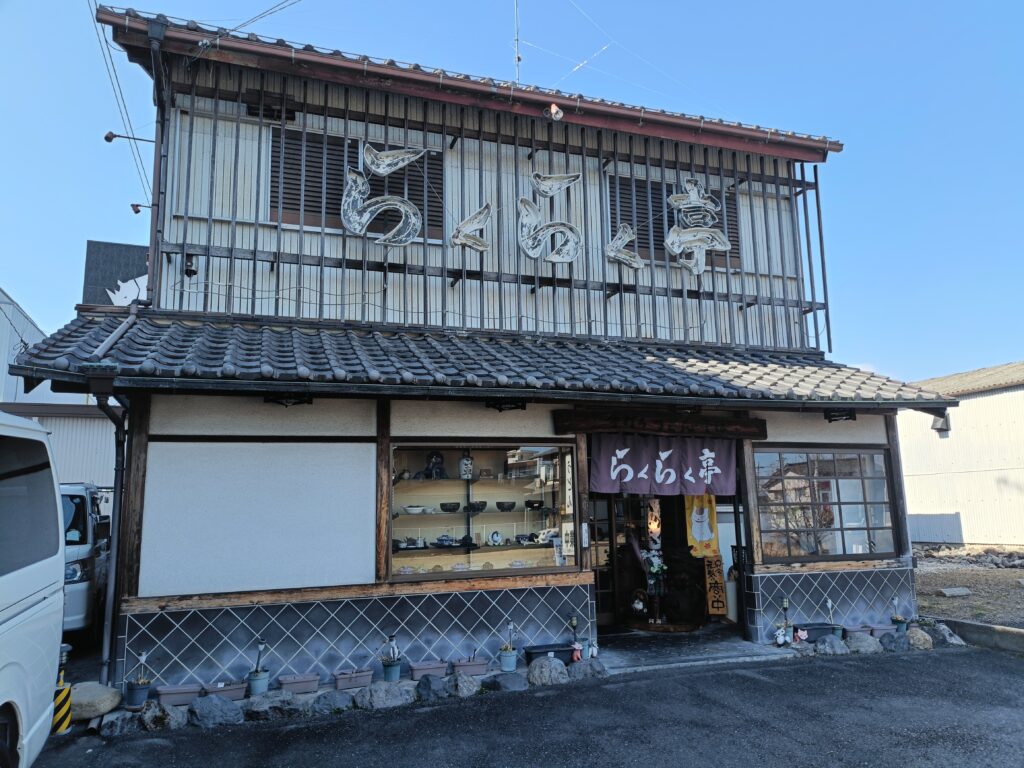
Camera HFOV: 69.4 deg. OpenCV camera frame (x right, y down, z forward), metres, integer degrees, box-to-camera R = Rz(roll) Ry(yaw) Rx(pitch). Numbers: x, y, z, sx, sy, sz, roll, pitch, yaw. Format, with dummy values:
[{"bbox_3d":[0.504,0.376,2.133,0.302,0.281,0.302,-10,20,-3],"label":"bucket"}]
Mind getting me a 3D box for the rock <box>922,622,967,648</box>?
[{"bbox_3d":[4.486,2.611,7.674,0.401,0.239,0.320,2,-10,-19],"label":"rock"}]

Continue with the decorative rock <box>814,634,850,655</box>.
[{"bbox_3d":[3.029,2.453,6.997,0.315,0.148,0.240,2,-9,-20],"label":"decorative rock"}]

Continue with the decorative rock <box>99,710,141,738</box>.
[{"bbox_3d":[-2.694,2.356,5.127,0.272,0.146,0.190,2,-10,-19],"label":"decorative rock"}]

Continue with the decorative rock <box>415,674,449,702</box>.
[{"bbox_3d":[-0.609,2.275,5.544,0.255,0.190,0.220,2,-9,-19],"label":"decorative rock"}]

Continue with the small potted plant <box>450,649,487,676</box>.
[{"bbox_3d":[-0.360,2.287,6.064,0.300,0.180,0.155,2,-9,-20],"label":"small potted plant"}]

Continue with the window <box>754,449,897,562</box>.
[{"bbox_3d":[3.255,1.249,7.647,1.750,1.120,0.110,2,-9,-19],"label":"window"}]

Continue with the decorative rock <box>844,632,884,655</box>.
[{"bbox_3d":[3.323,2.441,7.005,0.340,0.165,0.260,2,-9,-20],"label":"decorative rock"}]

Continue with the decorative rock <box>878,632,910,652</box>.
[{"bbox_3d":[3.840,2.593,7.420,0.278,0.175,0.208,2,-10,-19],"label":"decorative rock"}]

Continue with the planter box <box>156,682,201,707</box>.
[{"bbox_3d":[-2.384,2.243,5.316,0.300,0.118,0.155,2,-9,-20],"label":"planter box"}]

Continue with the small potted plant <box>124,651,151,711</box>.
[{"bbox_3d":[-2.716,2.154,5.379,0.146,0.392,0.146,2,-10,-19],"label":"small potted plant"}]

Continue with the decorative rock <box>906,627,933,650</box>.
[{"bbox_3d":[4.141,2.591,7.516,0.224,0.212,0.190,2,-10,-19],"label":"decorative rock"}]

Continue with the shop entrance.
[{"bbox_3d":[1.497,1.716,7.137,1.690,1.420,0.400,2,-9,-19],"label":"shop entrance"}]

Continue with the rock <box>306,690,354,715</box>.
[{"bbox_3d":[-1.362,2.410,5.596,0.327,0.156,0.229,2,-10,-19],"label":"rock"}]

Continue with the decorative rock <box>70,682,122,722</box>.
[{"bbox_3d":[-2.934,2.231,5.191,0.360,0.245,0.280,2,-9,-19],"label":"decorative rock"}]

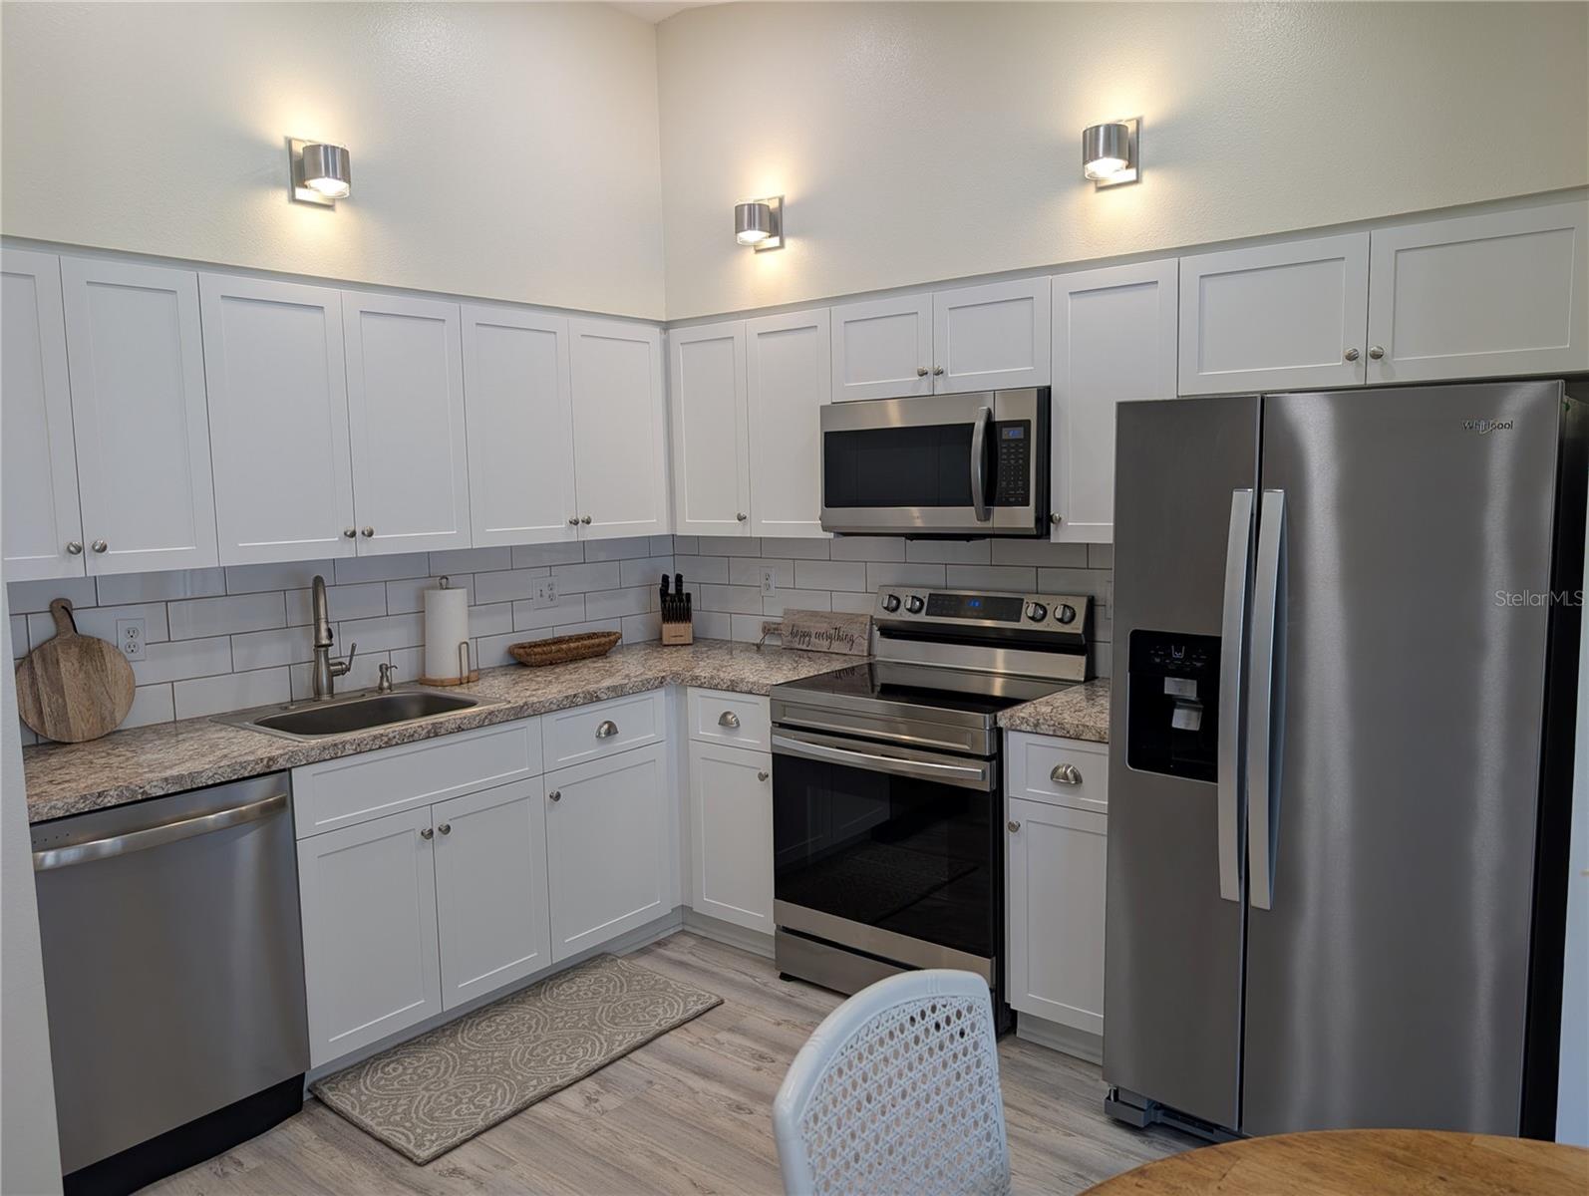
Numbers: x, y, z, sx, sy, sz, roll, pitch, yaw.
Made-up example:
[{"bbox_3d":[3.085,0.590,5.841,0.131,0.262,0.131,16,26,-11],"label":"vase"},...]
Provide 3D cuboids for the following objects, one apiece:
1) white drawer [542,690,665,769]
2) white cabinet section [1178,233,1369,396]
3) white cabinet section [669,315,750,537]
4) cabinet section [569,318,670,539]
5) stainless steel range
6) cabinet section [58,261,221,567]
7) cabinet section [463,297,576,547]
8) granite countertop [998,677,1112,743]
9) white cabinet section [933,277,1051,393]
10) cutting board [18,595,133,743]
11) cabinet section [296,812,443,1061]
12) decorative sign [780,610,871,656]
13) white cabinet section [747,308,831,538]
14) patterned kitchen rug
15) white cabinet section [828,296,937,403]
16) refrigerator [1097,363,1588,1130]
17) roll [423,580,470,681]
[{"bbox_3d":[-0.737,0.401,3.578,0.450,0.177,0.503,4,8,39],"label":"white drawer"},{"bbox_3d":[1.256,-0.695,2.807,0.438,0.345,0.325,4,8,39],"label":"white cabinet section"},{"bbox_3d":[-0.195,-0.600,4.012,0.367,0.731,0.325,4,8,39],"label":"white cabinet section"},{"bbox_3d":[-0.728,-0.582,3.936,0.325,0.731,0.421,4,8,39],"label":"cabinet section"},{"bbox_3d":[0.411,0.591,3.377,0.757,1.185,0.690,4,8,39],"label":"stainless steel range"},{"bbox_3d":[-1.693,-0.437,2.763,0.325,0.731,0.302,4,8,39],"label":"cabinet section"},{"bbox_3d":[-0.992,-0.542,3.616,0.325,0.731,0.413,4,8,39],"label":"cabinet section"},{"bbox_3d":[0.870,0.307,3.030,0.352,0.048,0.637,4,8,39],"label":"granite countertop"},{"bbox_3d":[0.664,-0.758,3.286,0.379,0.296,0.325,4,8,39],"label":"white cabinet section"},{"bbox_3d":[-1.838,0.183,2.808,0.020,0.370,0.283,-2,6,39],"label":"cutting board"},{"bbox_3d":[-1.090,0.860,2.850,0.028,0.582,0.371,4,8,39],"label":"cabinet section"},{"bbox_3d":[0.106,0.125,4.022,0.420,0.149,0.020,4,1,39],"label":"decorative sign"},{"bbox_3d":[0.086,-0.582,3.783,0.359,0.731,0.325,4,8,39],"label":"white cabinet section"},{"bbox_3d":[-0.728,1.233,3.068,0.525,0.014,1.010,4,8,39],"label":"patterned kitchen rug"},{"bbox_3d":[0.369,-0.778,3.526,0.383,0.296,0.325,4,8,39],"label":"white cabinet section"},{"bbox_3d":[1.270,0.396,2.572,0.832,1.705,0.810,4,8,39],"label":"refrigerator"},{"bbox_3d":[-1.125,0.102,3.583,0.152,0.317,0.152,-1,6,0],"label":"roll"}]

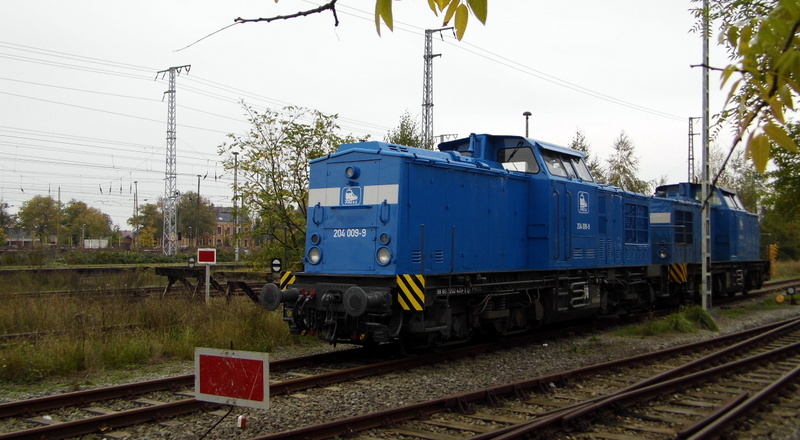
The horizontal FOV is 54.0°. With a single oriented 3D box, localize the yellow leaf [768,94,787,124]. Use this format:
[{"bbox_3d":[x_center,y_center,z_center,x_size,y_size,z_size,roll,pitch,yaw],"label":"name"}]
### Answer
[{"bbox_3d":[0.585,-0.172,1.220,0.023,0.060,0.013,-36,-18,14],"label":"yellow leaf"}]

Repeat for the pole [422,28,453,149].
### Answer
[{"bbox_3d":[2.777,-4.950,55.592,2.527,17.476,0.900,-2,-3,37],"label":"pole"}]

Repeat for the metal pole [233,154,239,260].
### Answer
[{"bbox_3d":[-13.995,-1.073,66.808,0.480,9.287,0.480,-2,-3,37],"label":"metal pole"}]

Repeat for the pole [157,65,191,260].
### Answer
[{"bbox_3d":[-19.566,-4.590,67.546,4.629,17.148,0.850,-2,-3,37],"label":"pole"}]

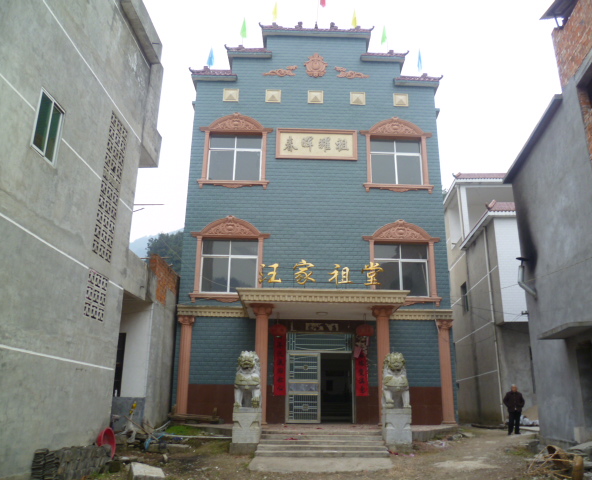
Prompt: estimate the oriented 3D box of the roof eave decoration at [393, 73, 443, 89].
[{"bbox_3d":[4.656,-6.016,19.784,1.887,0.547,0.583,1,-18,-2],"label":"roof eave decoration"}]

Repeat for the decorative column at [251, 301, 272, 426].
[{"bbox_3d":[-0.918,3.454,14.305,0.615,3.244,0.594,1,-18,-2],"label":"decorative column"}]

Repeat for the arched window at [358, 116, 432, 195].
[{"bbox_3d":[3.954,-3.325,20.115,2.871,3.280,0.300,1,-18,-1],"label":"arched window"}]

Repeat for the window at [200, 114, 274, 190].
[{"bbox_3d":[-2.334,-3.465,19.971,2.847,3.235,0.300,1,-18,-1],"label":"window"}]

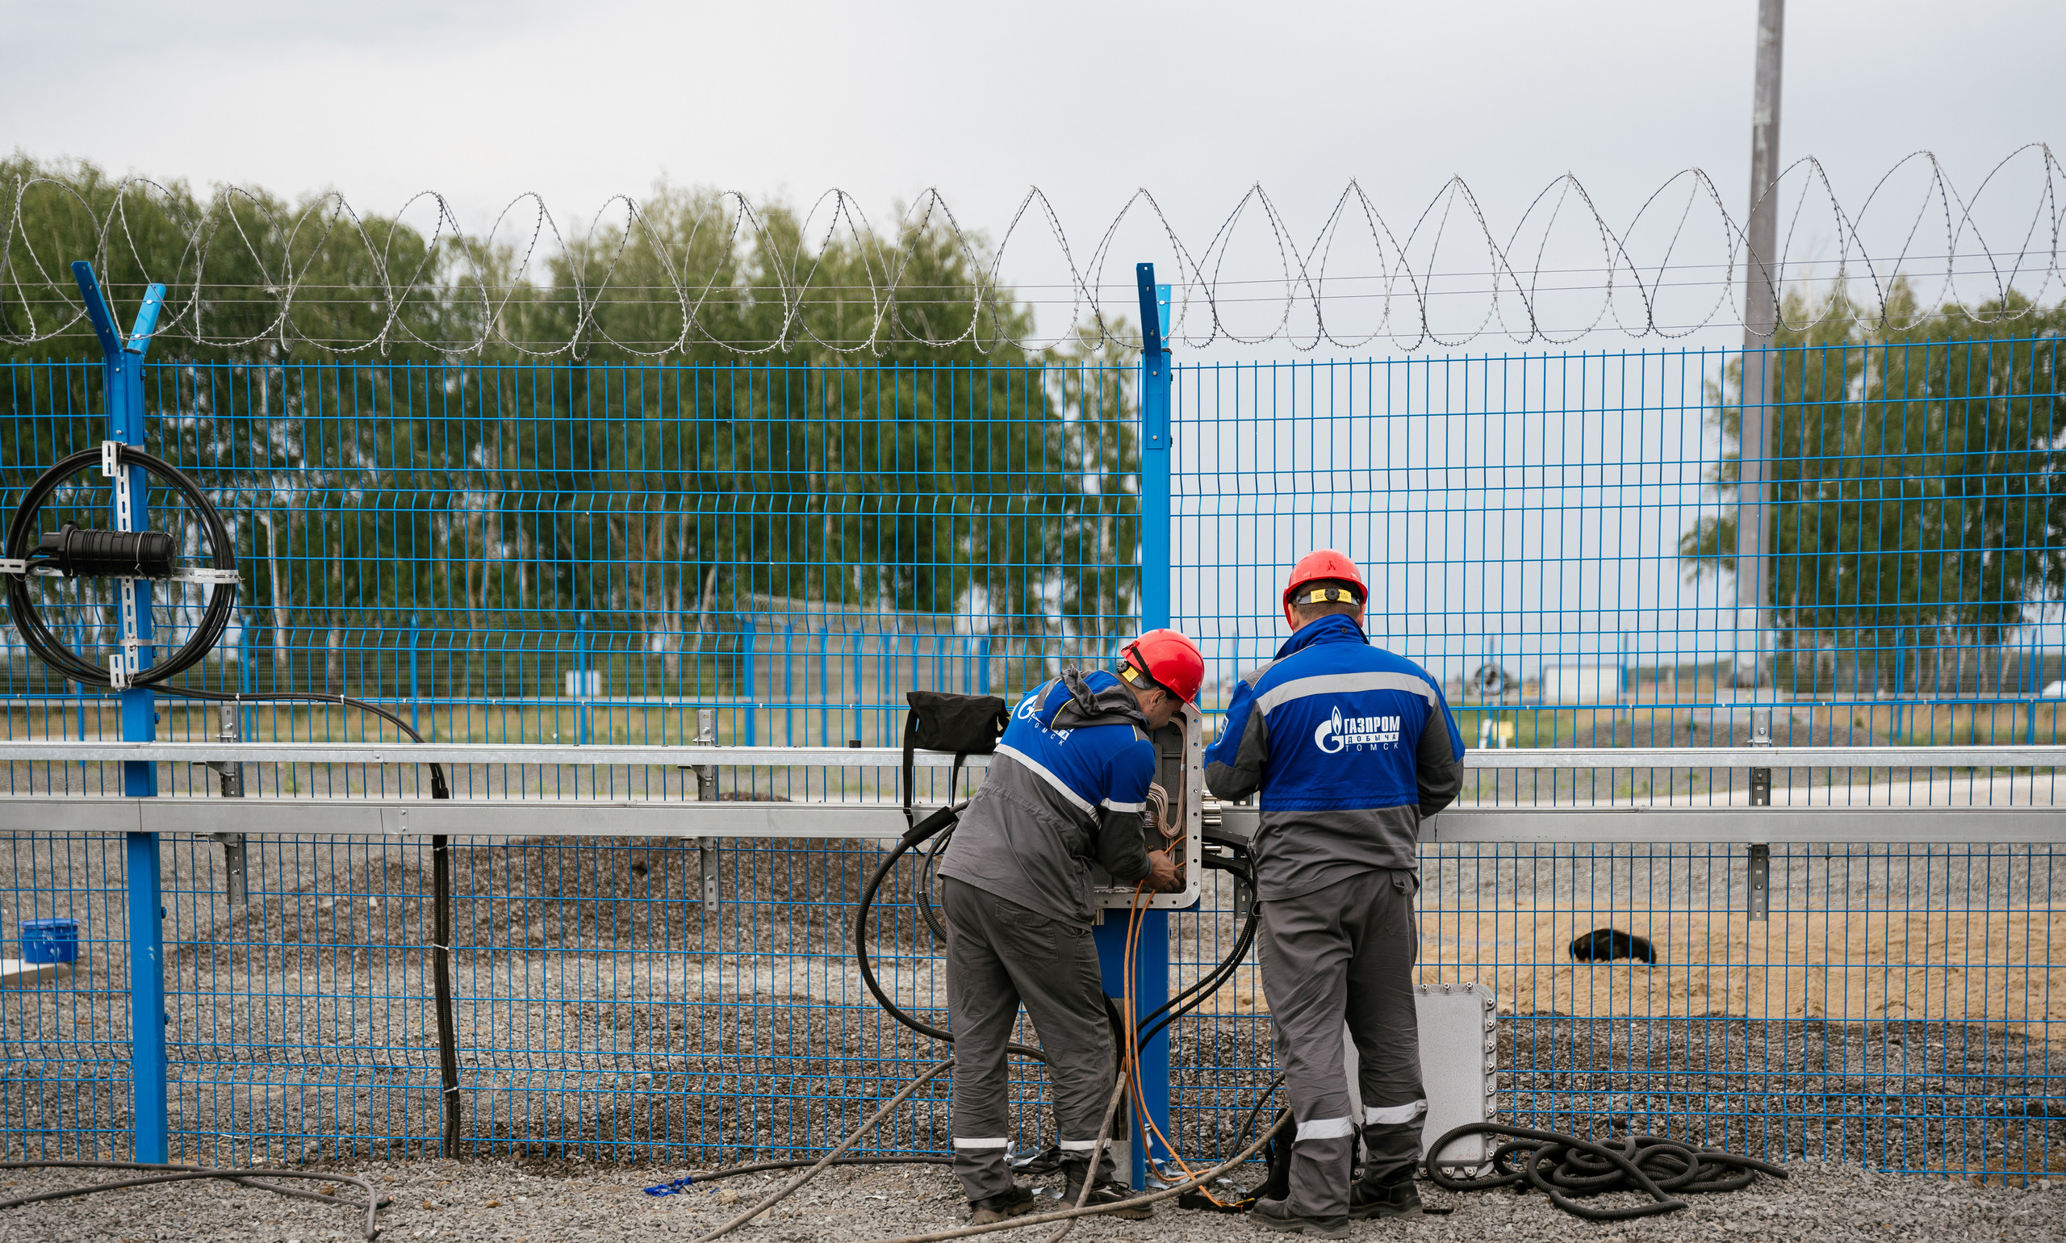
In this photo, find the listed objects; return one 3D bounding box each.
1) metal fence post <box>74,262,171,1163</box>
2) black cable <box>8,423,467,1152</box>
[{"bbox_3d":[-2.750,0.290,10.880,0.100,2.720,0.540,-1,2,11],"label":"metal fence post"},{"bbox_3d":[-2.420,0.535,10.740,1.440,2.140,0.200,0,2,11],"label":"black cable"}]

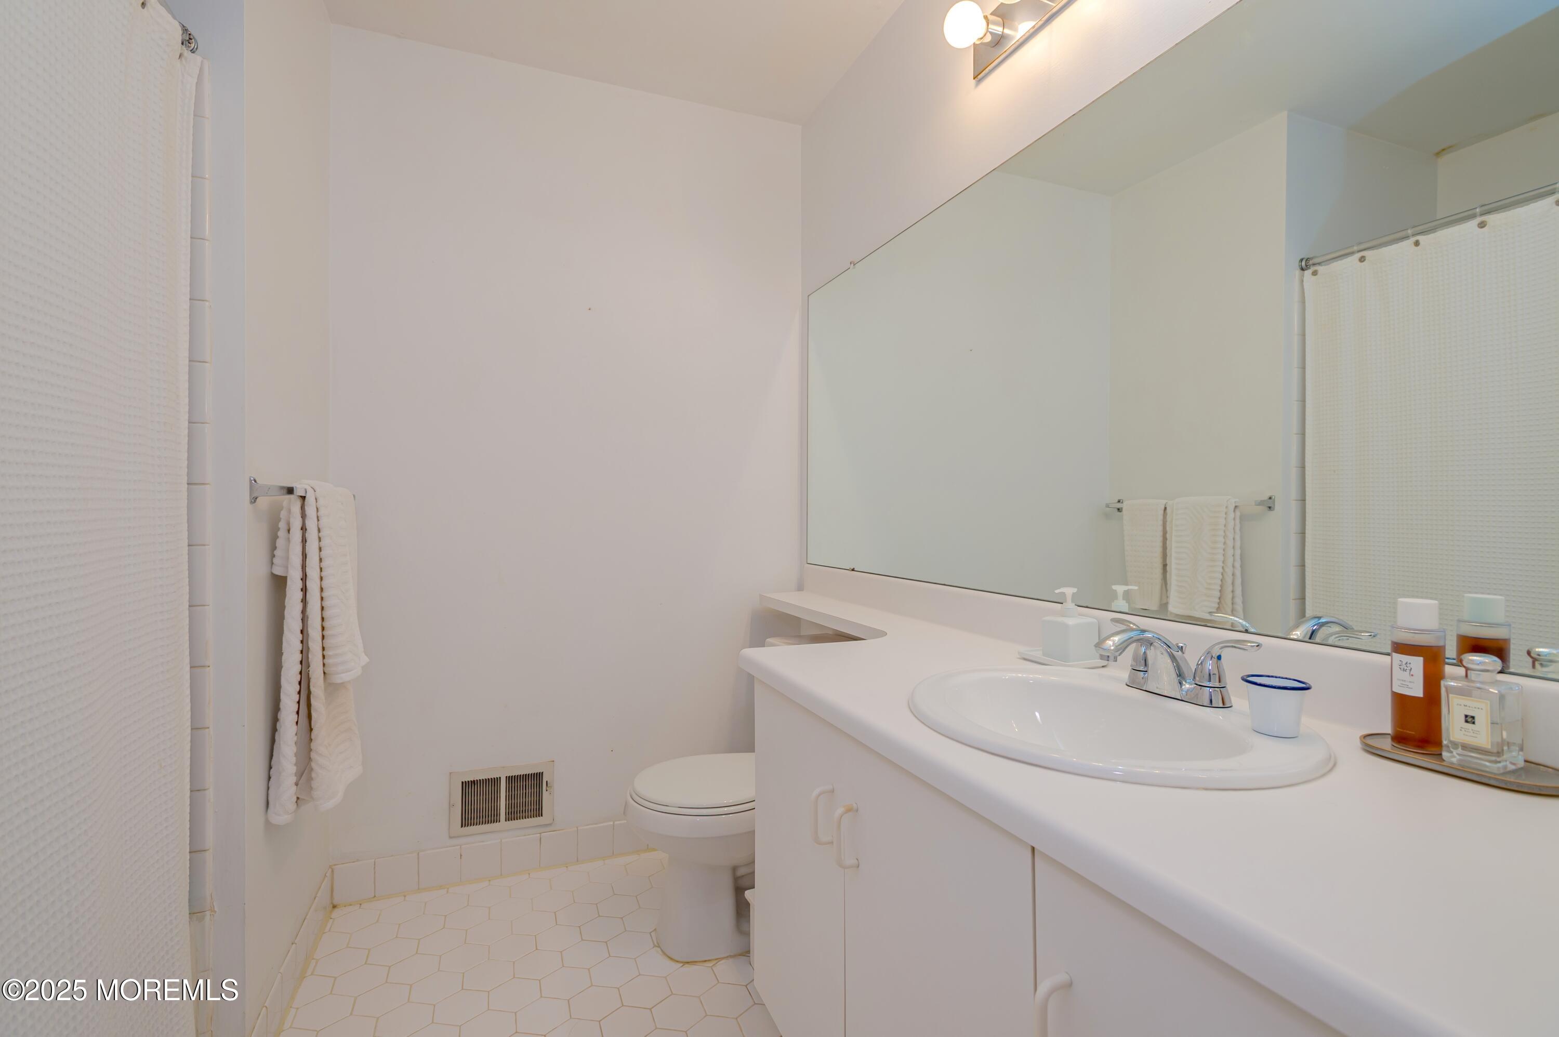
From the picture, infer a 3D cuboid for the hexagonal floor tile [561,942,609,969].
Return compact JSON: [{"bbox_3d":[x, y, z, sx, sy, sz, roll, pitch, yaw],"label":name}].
[{"bbox_3d":[-0.480,1.080,1.817,0.108,0.008,0.125,0,1,-21],"label":"hexagonal floor tile"}]

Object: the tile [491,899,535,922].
[{"bbox_3d":[-0.722,1.059,1.983,0.107,0.009,0.124,0,0,-21],"label":"tile"}]

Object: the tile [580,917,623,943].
[{"bbox_3d":[-0.458,1.070,1.909,0.125,0.008,0.108,0,1,9],"label":"tile"}]

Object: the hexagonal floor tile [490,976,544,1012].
[{"bbox_3d":[-0.600,1.083,1.667,0.108,0.008,0.125,0,1,-21],"label":"hexagonal floor tile"}]

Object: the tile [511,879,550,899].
[{"bbox_3d":[-0.706,1.058,2.091,0.107,0.009,0.124,0,0,-21],"label":"tile"}]

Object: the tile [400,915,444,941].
[{"bbox_3d":[-0.925,1.061,1.904,0.107,0.009,0.124,0,0,-21],"label":"tile"}]

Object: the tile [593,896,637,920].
[{"bbox_3d":[-0.441,1.069,2.018,0.125,0.008,0.108,0,1,9],"label":"tile"}]

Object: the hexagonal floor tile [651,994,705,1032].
[{"bbox_3d":[-0.220,1.082,1.608,0.108,0.008,0.125,0,1,-21],"label":"hexagonal floor tile"}]

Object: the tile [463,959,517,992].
[{"bbox_3d":[-0.680,1.073,1.720,0.125,0.008,0.108,0,1,9],"label":"tile"}]

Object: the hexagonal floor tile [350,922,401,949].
[{"bbox_3d":[-1.027,1.062,1.864,0.107,0.009,0.124,0,0,-21],"label":"hexagonal floor tile"}]

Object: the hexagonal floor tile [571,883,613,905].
[{"bbox_3d":[-0.527,1.069,2.087,0.125,0.008,0.108,0,1,9],"label":"hexagonal floor tile"}]

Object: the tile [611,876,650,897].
[{"bbox_3d":[-0.430,1.075,2.146,0.108,0.008,0.125,0,1,-21],"label":"tile"}]

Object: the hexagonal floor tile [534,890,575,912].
[{"bbox_3d":[-0.630,1.069,2.047,0.125,0.008,0.108,0,1,9],"label":"hexagonal floor tile"}]

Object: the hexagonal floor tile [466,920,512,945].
[{"bbox_3d":[-0.749,1.071,1.898,0.125,0.008,0.108,0,1,9],"label":"hexagonal floor tile"}]

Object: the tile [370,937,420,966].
[{"bbox_3d":[-0.964,1.083,1.835,0.108,0.008,0.125,0,1,-21],"label":"tile"}]

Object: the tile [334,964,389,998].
[{"bbox_3d":[-0.971,1.074,1.709,0.125,0.008,0.108,0,1,9],"label":"tile"}]

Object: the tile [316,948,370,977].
[{"bbox_3d":[-1.057,1.074,1.778,0.125,0.008,0.108,0,1,9],"label":"tile"}]

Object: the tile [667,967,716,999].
[{"bbox_3d":[-0.203,1.080,1.718,0.108,0.008,0.125,0,1,-21],"label":"tile"}]

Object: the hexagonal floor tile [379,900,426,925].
[{"bbox_3d":[-1.033,1.081,2.014,0.108,0.008,0.125,0,1,-21],"label":"hexagonal floor tile"}]

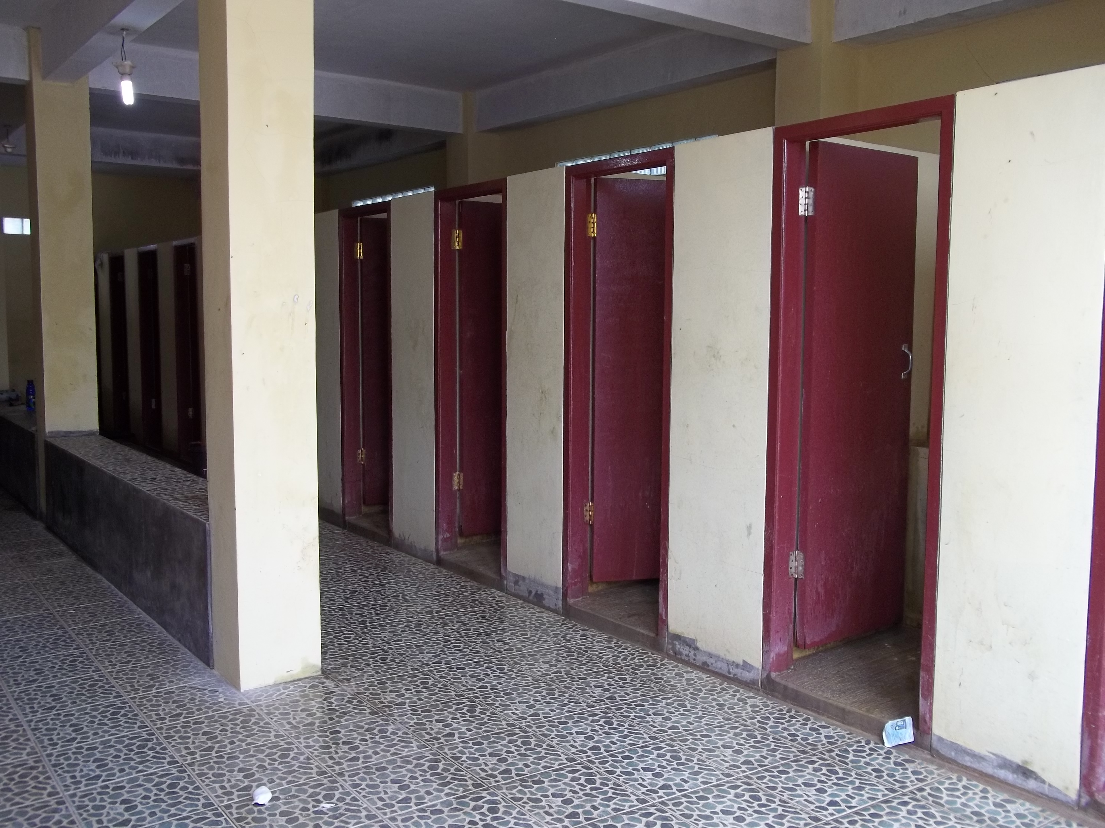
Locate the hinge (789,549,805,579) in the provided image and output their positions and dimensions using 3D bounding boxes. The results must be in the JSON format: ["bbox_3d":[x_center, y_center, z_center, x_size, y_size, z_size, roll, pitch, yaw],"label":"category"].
[{"bbox_3d":[0.853,0.534,3.582,0.060,0.100,0.030,1,5,9],"label":"hinge"}]

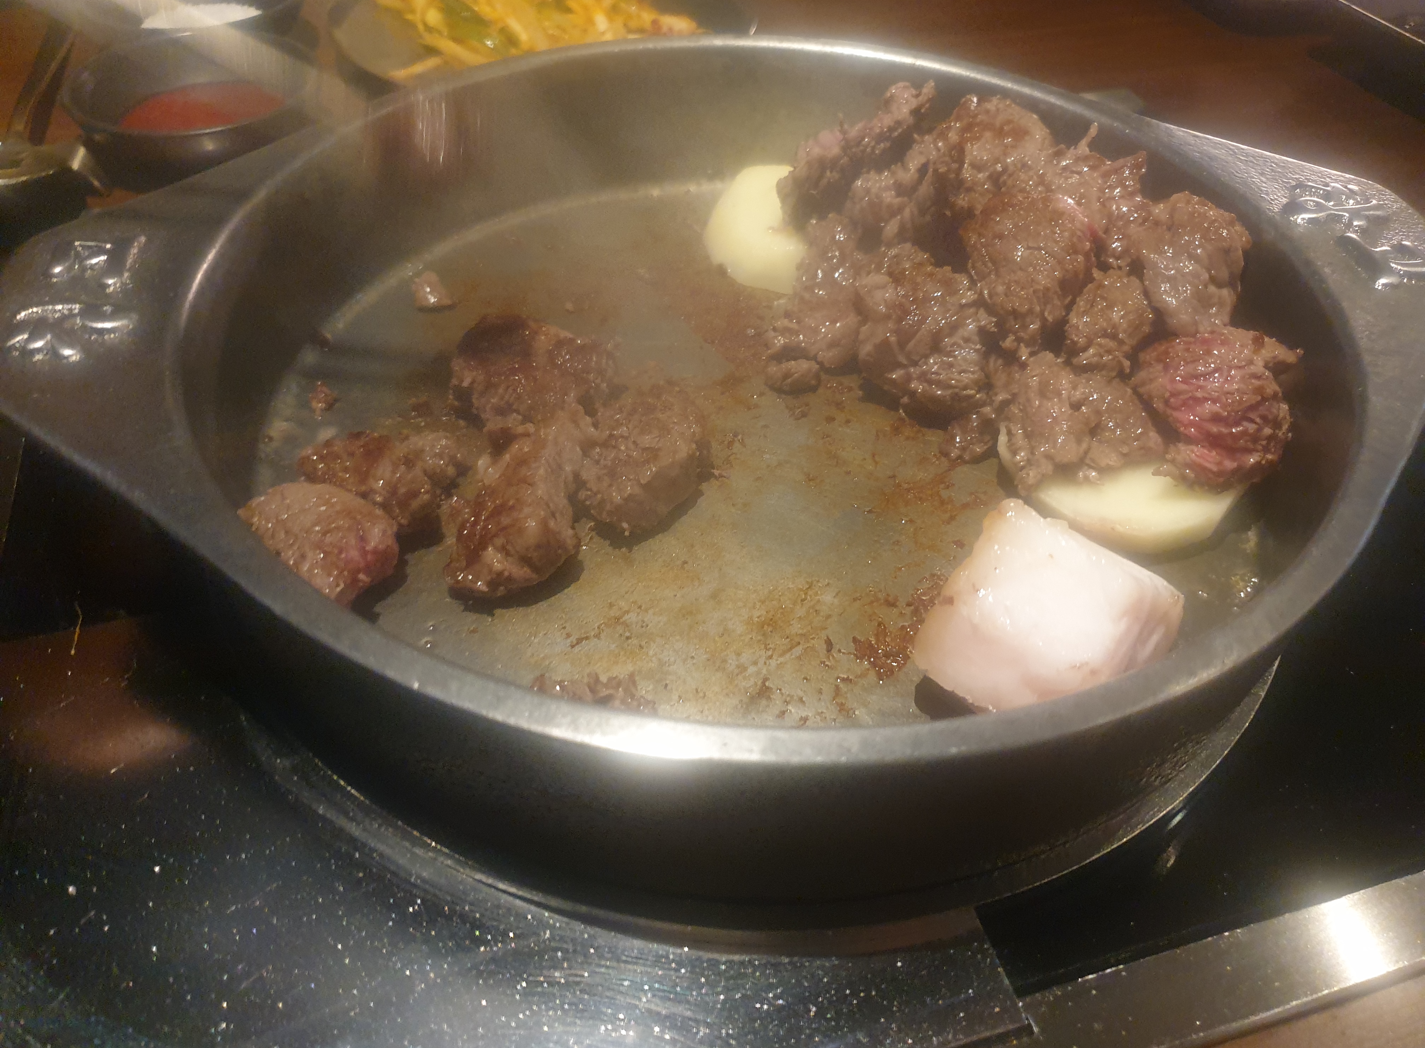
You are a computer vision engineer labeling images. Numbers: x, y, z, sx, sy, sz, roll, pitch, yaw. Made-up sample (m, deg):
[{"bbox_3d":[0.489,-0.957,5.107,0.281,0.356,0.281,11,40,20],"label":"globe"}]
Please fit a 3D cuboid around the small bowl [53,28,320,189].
[{"bbox_3d":[-0.205,-0.162,0.433,0.096,0.035,0.096,1,45,-1],"label":"small bowl"}]

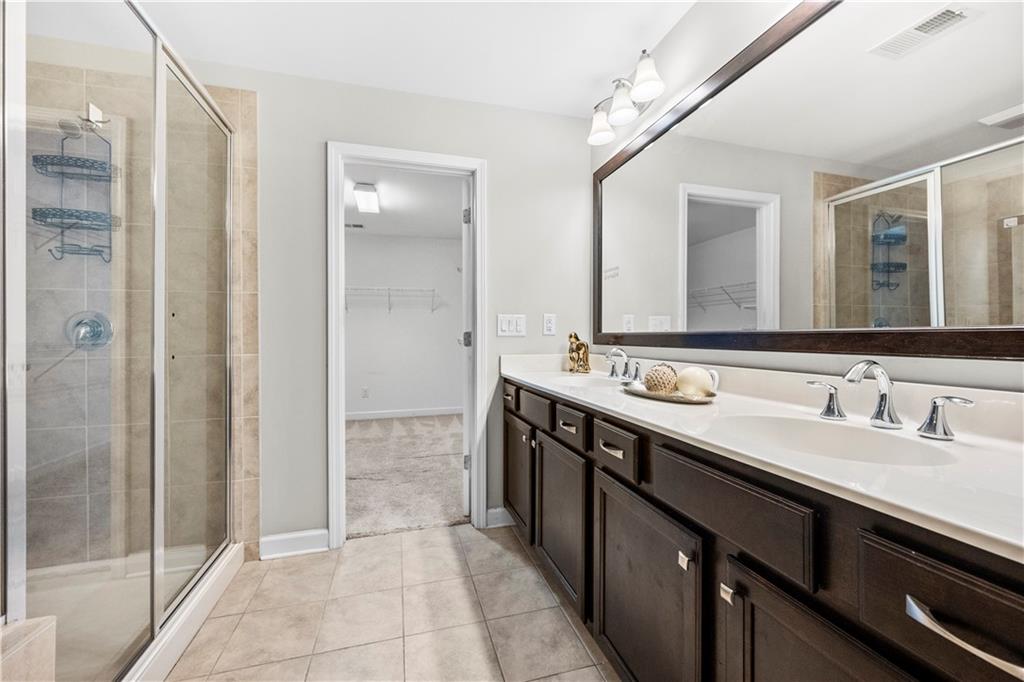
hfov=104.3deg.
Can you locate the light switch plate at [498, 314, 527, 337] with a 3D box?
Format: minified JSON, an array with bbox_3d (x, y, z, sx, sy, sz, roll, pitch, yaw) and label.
[{"bbox_3d":[0.003,-0.091,2.342,0.173,0.124,0.007,0,0,-16],"label":"light switch plate"}]

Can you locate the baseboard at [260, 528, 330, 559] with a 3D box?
[{"bbox_3d":[-1.094,1.023,2.010,0.306,0.116,0.015,0,0,-16],"label":"baseboard"}]

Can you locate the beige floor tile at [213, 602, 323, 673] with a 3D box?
[{"bbox_3d":[-0.877,1.092,1.484,0.305,0.009,0.301,0,0,-16],"label":"beige floor tile"}]

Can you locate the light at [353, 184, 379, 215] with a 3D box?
[{"bbox_3d":[-1.358,-1.335,3.759,0.192,0.066,0.610,0,0,-16],"label":"light"}]

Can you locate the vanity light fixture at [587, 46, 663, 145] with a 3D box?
[{"bbox_3d":[0.550,-1.178,1.930,0.190,0.218,0.540,0,0,-16],"label":"vanity light fixture"}]

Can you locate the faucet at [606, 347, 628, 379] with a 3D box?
[{"bbox_3d":[0.523,0.114,1.992,0.140,0.157,0.046,0,0,-16],"label":"faucet"}]

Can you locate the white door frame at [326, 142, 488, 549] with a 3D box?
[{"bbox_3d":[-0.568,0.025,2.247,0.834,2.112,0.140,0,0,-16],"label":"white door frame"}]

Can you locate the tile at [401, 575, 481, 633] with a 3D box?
[{"bbox_3d":[-0.288,1.089,1.648,0.303,0.010,0.303,0,0,-16],"label":"tile"}]

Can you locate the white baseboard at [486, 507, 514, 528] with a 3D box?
[{"bbox_3d":[-0.071,1.026,2.325,0.155,0.108,0.016,0,0,-16],"label":"white baseboard"}]

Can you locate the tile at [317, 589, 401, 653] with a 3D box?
[{"bbox_3d":[-0.583,1.089,1.565,0.303,0.010,0.303,0,0,-16],"label":"tile"}]

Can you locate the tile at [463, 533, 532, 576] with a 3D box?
[{"bbox_3d":[-0.077,1.088,2.026,0.303,0.010,0.303,0,0,-16],"label":"tile"}]

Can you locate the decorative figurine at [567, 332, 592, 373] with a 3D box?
[{"bbox_3d":[0.390,0.069,2.315,0.105,0.237,0.125,0,0,29],"label":"decorative figurine"}]

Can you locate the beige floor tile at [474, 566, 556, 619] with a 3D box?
[{"bbox_3d":[0.006,1.089,1.732,0.303,0.010,0.303,0,0,-16],"label":"beige floor tile"}]

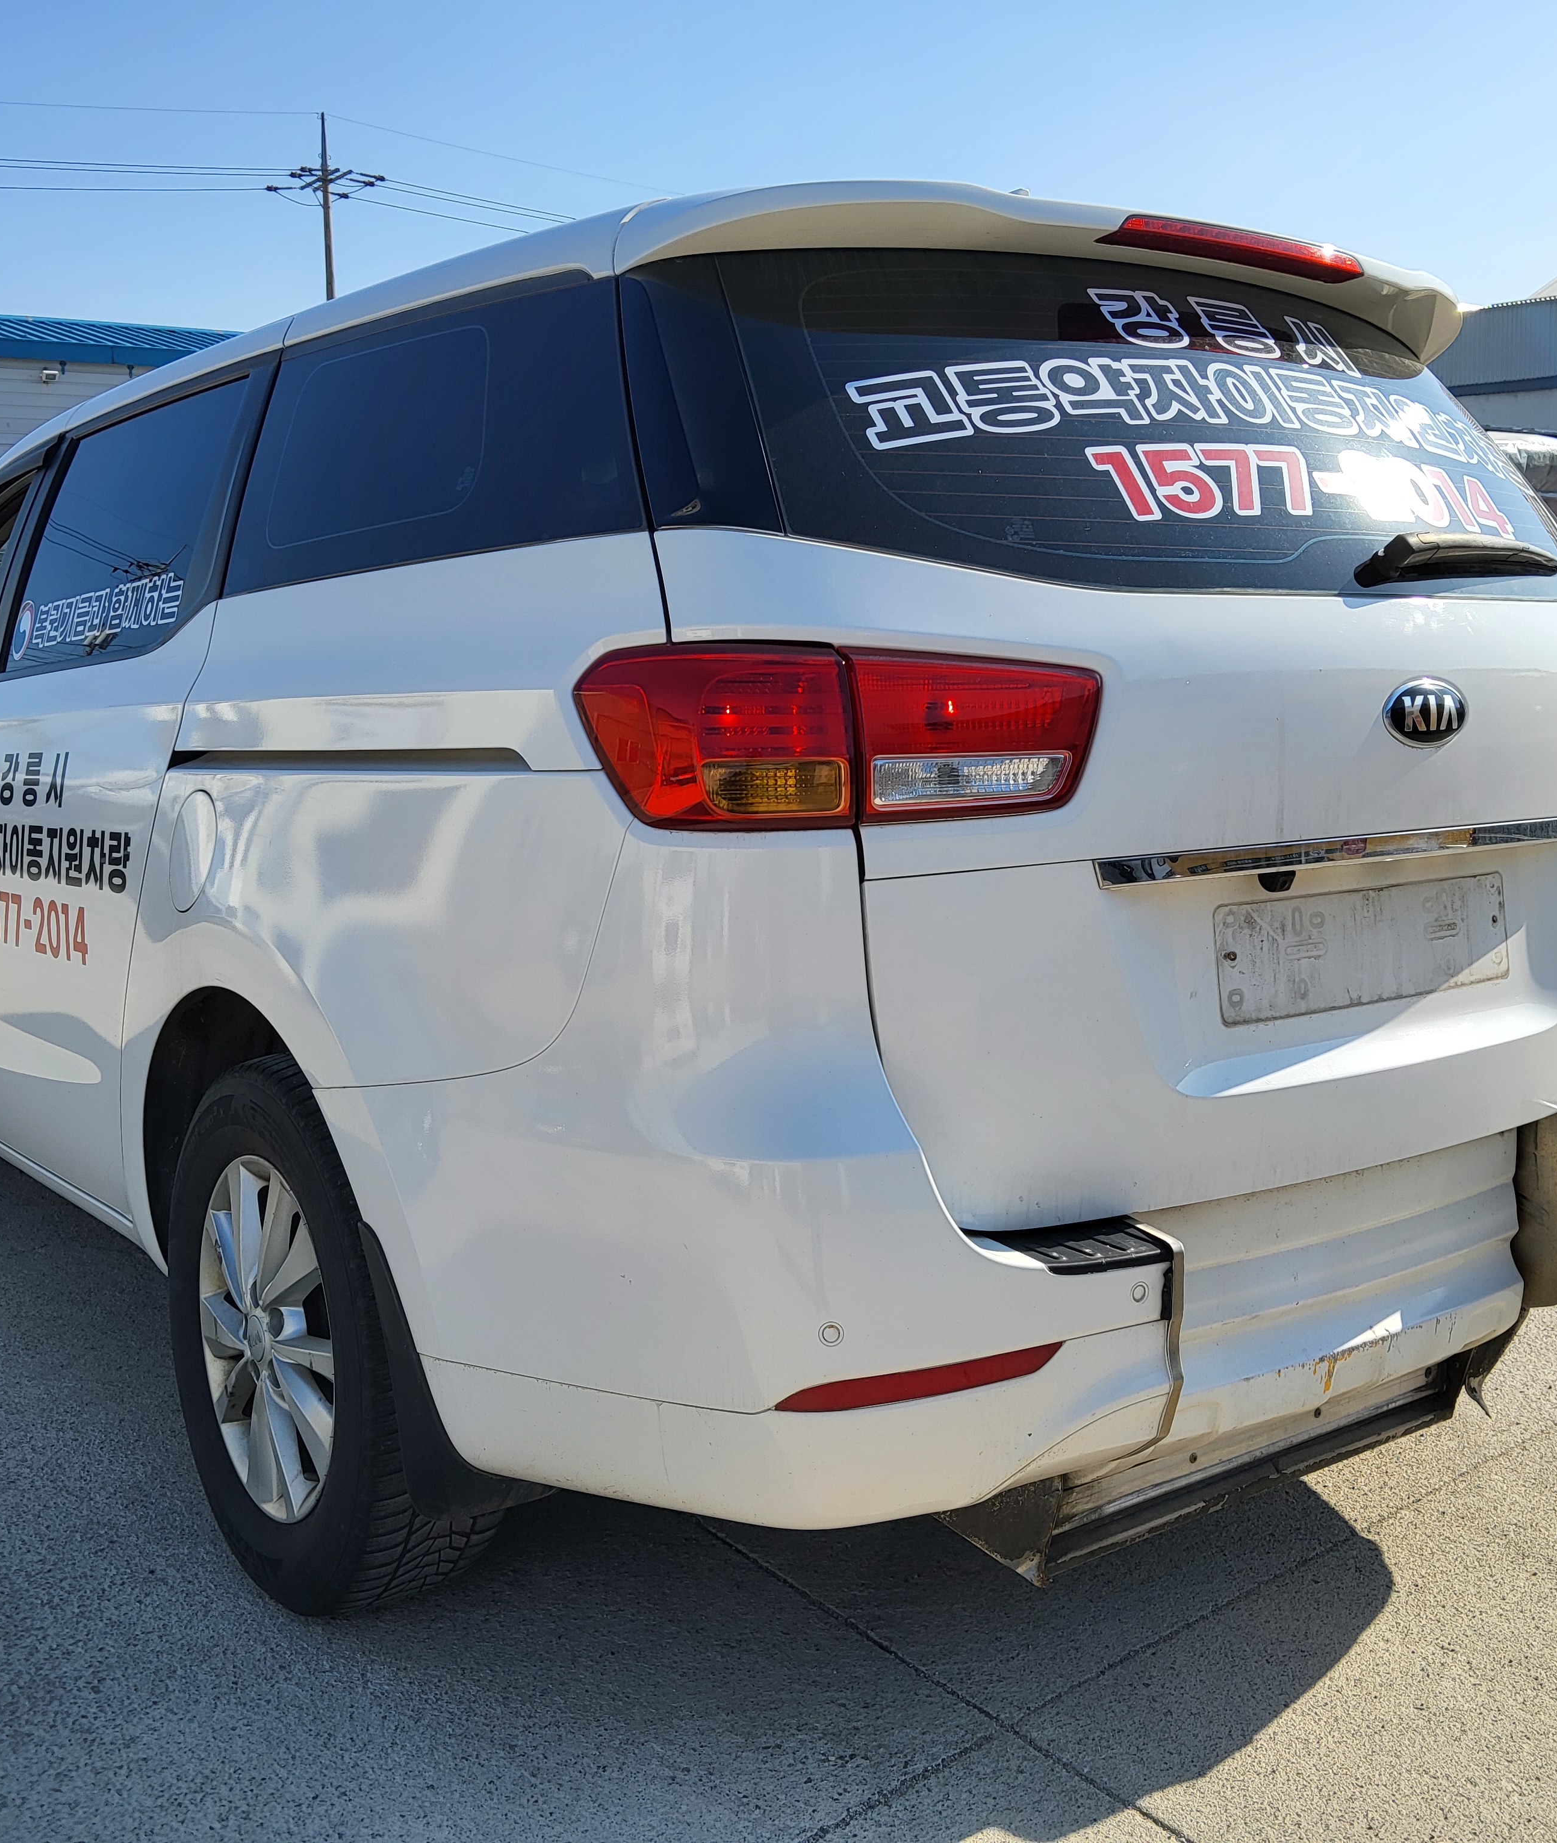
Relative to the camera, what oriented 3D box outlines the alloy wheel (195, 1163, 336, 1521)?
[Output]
[{"bbox_3d":[-0.600,0.519,2.354,0.150,0.460,0.460,-6,9,-37],"label":"alloy wheel"}]

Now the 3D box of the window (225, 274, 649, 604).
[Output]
[{"bbox_3d":[-0.359,-0.467,1.835,0.070,0.270,0.800,13,-4,-41],"label":"window"}]

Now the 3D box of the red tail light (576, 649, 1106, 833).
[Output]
[{"bbox_3d":[0.062,-0.168,1.643,0.500,0.165,0.145,-4,8,-26],"label":"red tail light"}]

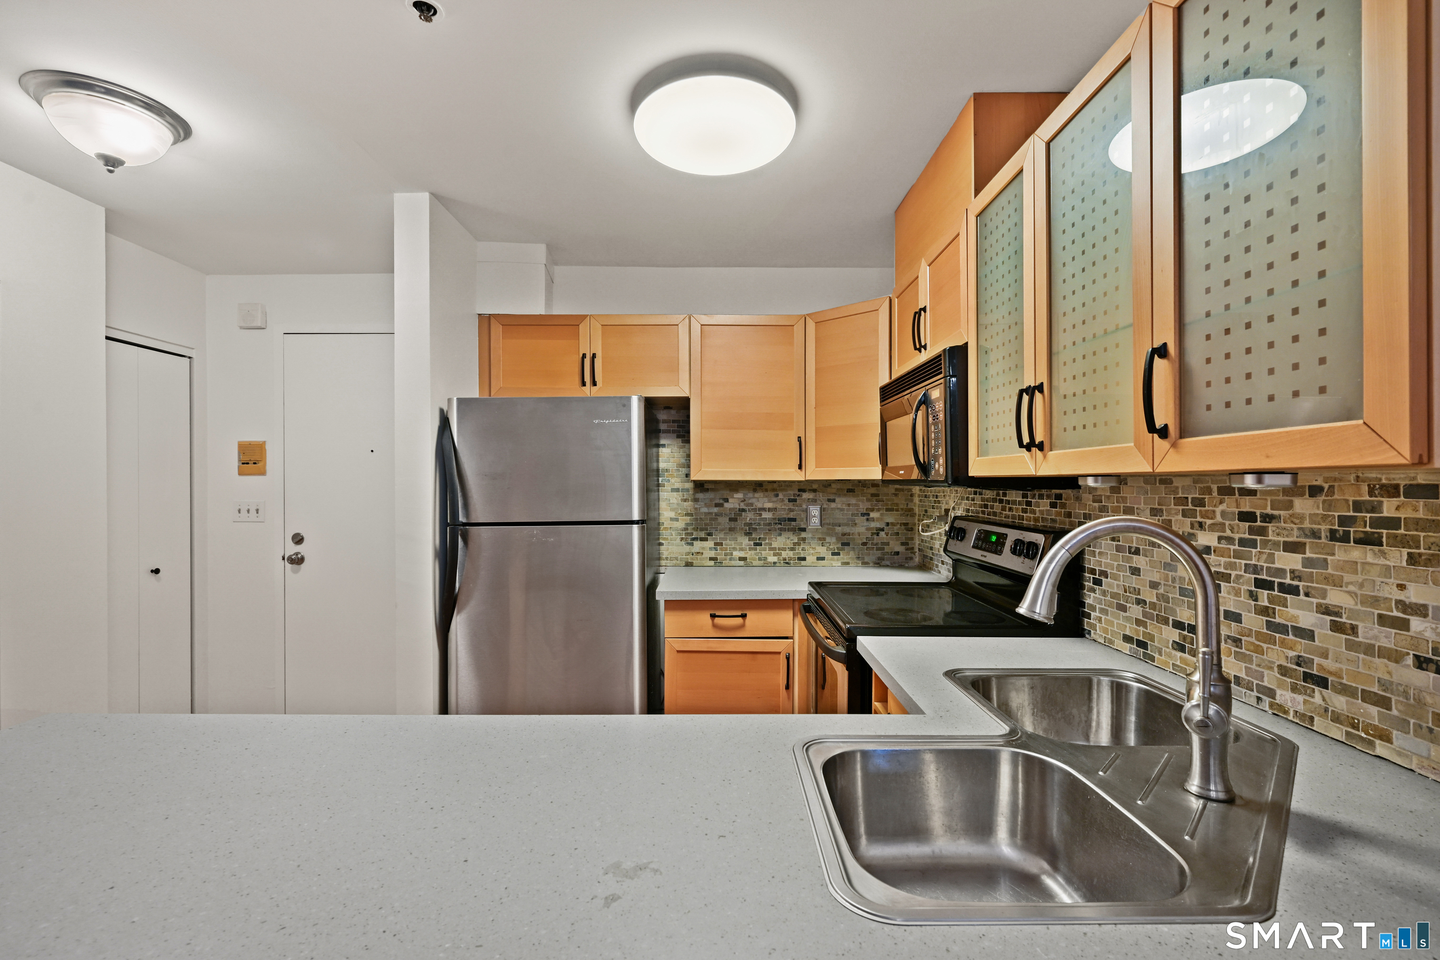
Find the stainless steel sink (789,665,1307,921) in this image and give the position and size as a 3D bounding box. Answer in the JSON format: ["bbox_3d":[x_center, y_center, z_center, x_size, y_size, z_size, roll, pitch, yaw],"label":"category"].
[{"bbox_3d":[0.518,0.525,1.023,0.605,0.190,1.080,0,0,45],"label":"stainless steel sink"}]

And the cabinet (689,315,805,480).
[{"bbox_3d":[0.127,-0.379,3.100,0.534,0.762,0.325,0,0,0],"label":"cabinet"}]

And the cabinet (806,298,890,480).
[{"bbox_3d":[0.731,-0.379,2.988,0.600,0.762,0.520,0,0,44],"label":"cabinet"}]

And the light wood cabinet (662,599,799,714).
[{"bbox_3d":[0.039,0.918,2.907,0.527,0.875,0.620,0,0,0],"label":"light wood cabinet"}]

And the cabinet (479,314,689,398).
[{"bbox_3d":[-0.623,-0.568,3.100,0.960,0.380,0.325,0,0,0],"label":"cabinet"}]

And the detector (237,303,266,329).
[{"bbox_3d":[-2.423,-0.848,3.317,0.122,0.122,0.043,0,0,0],"label":"detector"}]

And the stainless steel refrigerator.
[{"bbox_3d":[-0.664,0.523,2.812,0.759,1.670,0.810,0,0,0],"label":"stainless steel refrigerator"}]

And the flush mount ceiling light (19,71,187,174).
[{"bbox_3d":[-1.763,-0.980,1.855,0.364,0.184,0.364,0,0,0],"label":"flush mount ceiling light"}]

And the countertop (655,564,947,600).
[{"bbox_3d":[0.367,0.465,2.925,1.255,0.042,0.670,0,0,0],"label":"countertop"}]

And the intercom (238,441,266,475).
[{"bbox_3d":[-2.428,-0.111,3.318,0.140,0.180,0.035,0,0,0],"label":"intercom"}]

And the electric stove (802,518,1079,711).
[{"bbox_3d":[0.661,0.750,2.139,0.695,1.202,0.760,0,0,0],"label":"electric stove"}]

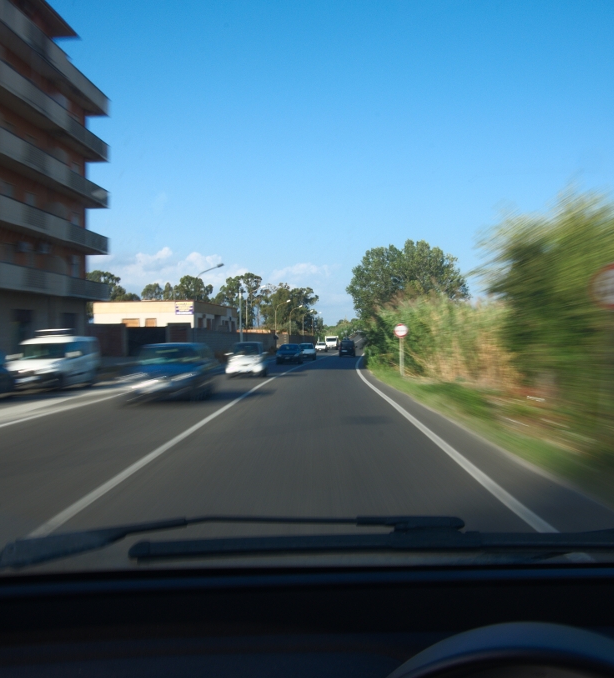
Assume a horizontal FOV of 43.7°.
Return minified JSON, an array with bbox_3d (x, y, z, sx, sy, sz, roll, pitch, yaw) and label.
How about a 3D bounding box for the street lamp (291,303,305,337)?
[{"bbox_3d":[-1.700,-1.900,129.000,2.200,7.850,0.400,0,0,6],"label":"street lamp"}]

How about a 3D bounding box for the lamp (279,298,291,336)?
[{"bbox_3d":[-3.400,-1.900,113.500,2.200,7.600,0.400,0,0,6],"label":"lamp"}]

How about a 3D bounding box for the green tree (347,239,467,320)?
[{"bbox_3d":[9.400,-3.800,72.000,11.300,11.400,11.000,0,0,0],"label":"green tree"}]

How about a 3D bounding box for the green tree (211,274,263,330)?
[{"bbox_3d":[-11.800,-4.650,130.000,8.800,13.300,8.500,0,0,0],"label":"green tree"}]

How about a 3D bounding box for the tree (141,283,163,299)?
[{"bbox_3d":[-27.200,-3.950,135.000,4.400,12.000,4.400,0,0,0],"label":"tree"}]

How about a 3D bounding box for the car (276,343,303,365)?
[{"bbox_3d":[-1.190,1.090,55.300,1.720,1.460,4.200,0,0,3],"label":"car"}]

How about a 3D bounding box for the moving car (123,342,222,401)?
[{"bbox_3d":[-3.380,0.815,19.900,1.700,1.430,4.000,0,0,1],"label":"moving car"}]

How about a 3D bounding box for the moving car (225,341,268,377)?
[{"bbox_3d":[-2.550,0.900,34.000,1.620,1.480,3.550,0,0,2],"label":"moving car"}]

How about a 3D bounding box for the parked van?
[{"bbox_3d":[-8.750,0.650,26.600,1.780,1.880,4.200,0,0,3],"label":"parked van"}]

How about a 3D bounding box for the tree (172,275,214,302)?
[{"bbox_3d":[-19.300,-4.500,130.000,6.800,12.900,6.800,0,0,0],"label":"tree"}]

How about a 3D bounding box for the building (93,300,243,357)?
[{"bbox_3d":[-11.200,-0.660,63.900,7.900,4.300,12.600,0,0,10],"label":"building"}]

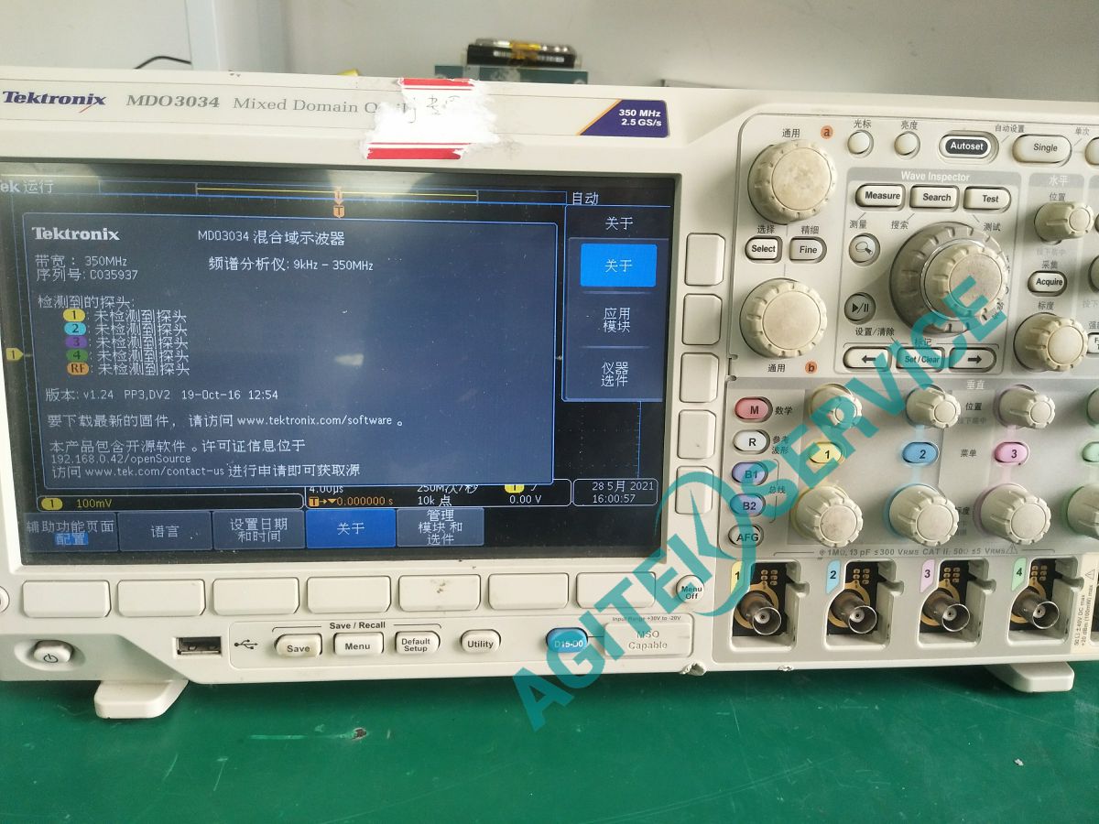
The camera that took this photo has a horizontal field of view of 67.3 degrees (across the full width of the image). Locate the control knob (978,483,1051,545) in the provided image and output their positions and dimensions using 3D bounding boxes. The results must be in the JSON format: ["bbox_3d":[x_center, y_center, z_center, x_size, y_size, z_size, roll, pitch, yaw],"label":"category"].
[{"bbox_3d":[0.153,0.034,0.270,0.018,0.018,0.010,0,9,-4],"label":"control knob"}]

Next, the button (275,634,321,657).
[{"bbox_3d":[-0.080,0.074,0.262,0.013,0.007,0.003,0,9,-4],"label":"button"}]

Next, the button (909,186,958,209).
[{"bbox_3d":[0.118,-0.066,0.255,0.014,0.007,0.003,0,9,-4],"label":"button"}]

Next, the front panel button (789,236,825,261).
[{"bbox_3d":[0.079,-0.050,0.255,0.011,0.007,0.003,0,9,-4],"label":"front panel button"}]

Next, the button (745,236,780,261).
[{"bbox_3d":[0.065,-0.049,0.249,0.010,0.007,0.003,0,9,-5],"label":"button"}]

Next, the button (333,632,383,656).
[{"bbox_3d":[-0.059,0.072,0.257,0.015,0.007,0.003,0,9,-5],"label":"button"}]

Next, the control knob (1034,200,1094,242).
[{"bbox_3d":[0.160,-0.059,0.255,0.013,0.013,0.011,0,9,-4],"label":"control knob"}]

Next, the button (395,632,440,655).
[{"bbox_3d":[-0.041,0.073,0.259,0.014,0.007,0.003,0,9,-5],"label":"button"}]

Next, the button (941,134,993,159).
[{"bbox_3d":[0.128,-0.081,0.253,0.015,0.007,0.003,0,9,-4],"label":"button"}]

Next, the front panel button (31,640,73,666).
[{"bbox_3d":[-0.152,0.074,0.251,0.011,0.007,0.004,0,9,-5],"label":"front panel button"}]

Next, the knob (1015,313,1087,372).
[{"bbox_3d":[0.160,-0.022,0.262,0.019,0.019,0.011,0,9,-4],"label":"knob"}]

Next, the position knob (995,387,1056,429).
[{"bbox_3d":[0.151,-0.001,0.259,0.013,0.013,0.011,0,9,-5],"label":"position knob"}]

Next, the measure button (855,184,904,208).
[{"bbox_3d":[0.102,-0.067,0.254,0.014,0.007,0.003,0,9,-4],"label":"measure button"}]

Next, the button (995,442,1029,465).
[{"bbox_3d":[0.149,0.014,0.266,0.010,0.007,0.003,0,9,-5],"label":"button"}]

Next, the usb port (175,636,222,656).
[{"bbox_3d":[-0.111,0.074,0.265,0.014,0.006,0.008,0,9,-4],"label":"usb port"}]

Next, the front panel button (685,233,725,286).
[{"bbox_3d":[0.047,-0.046,0.248,0.011,0.015,0.002,0,9,-5],"label":"front panel button"}]

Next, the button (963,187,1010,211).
[{"bbox_3d":[0.134,-0.065,0.252,0.013,0.007,0.003,0,9,-5],"label":"button"}]

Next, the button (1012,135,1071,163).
[{"bbox_3d":[0.150,-0.080,0.251,0.017,0.008,0.003,0,9,-5],"label":"button"}]

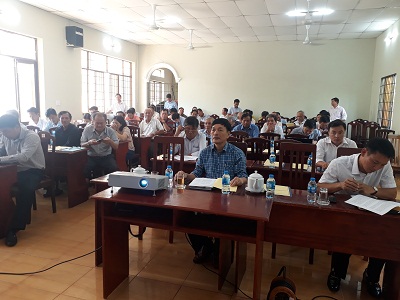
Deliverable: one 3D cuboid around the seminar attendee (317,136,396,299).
[{"bbox_3d":[1.262,0.492,2.566,0.580,1.190,0.760,4,9,17],"label":"seminar attendee"}]

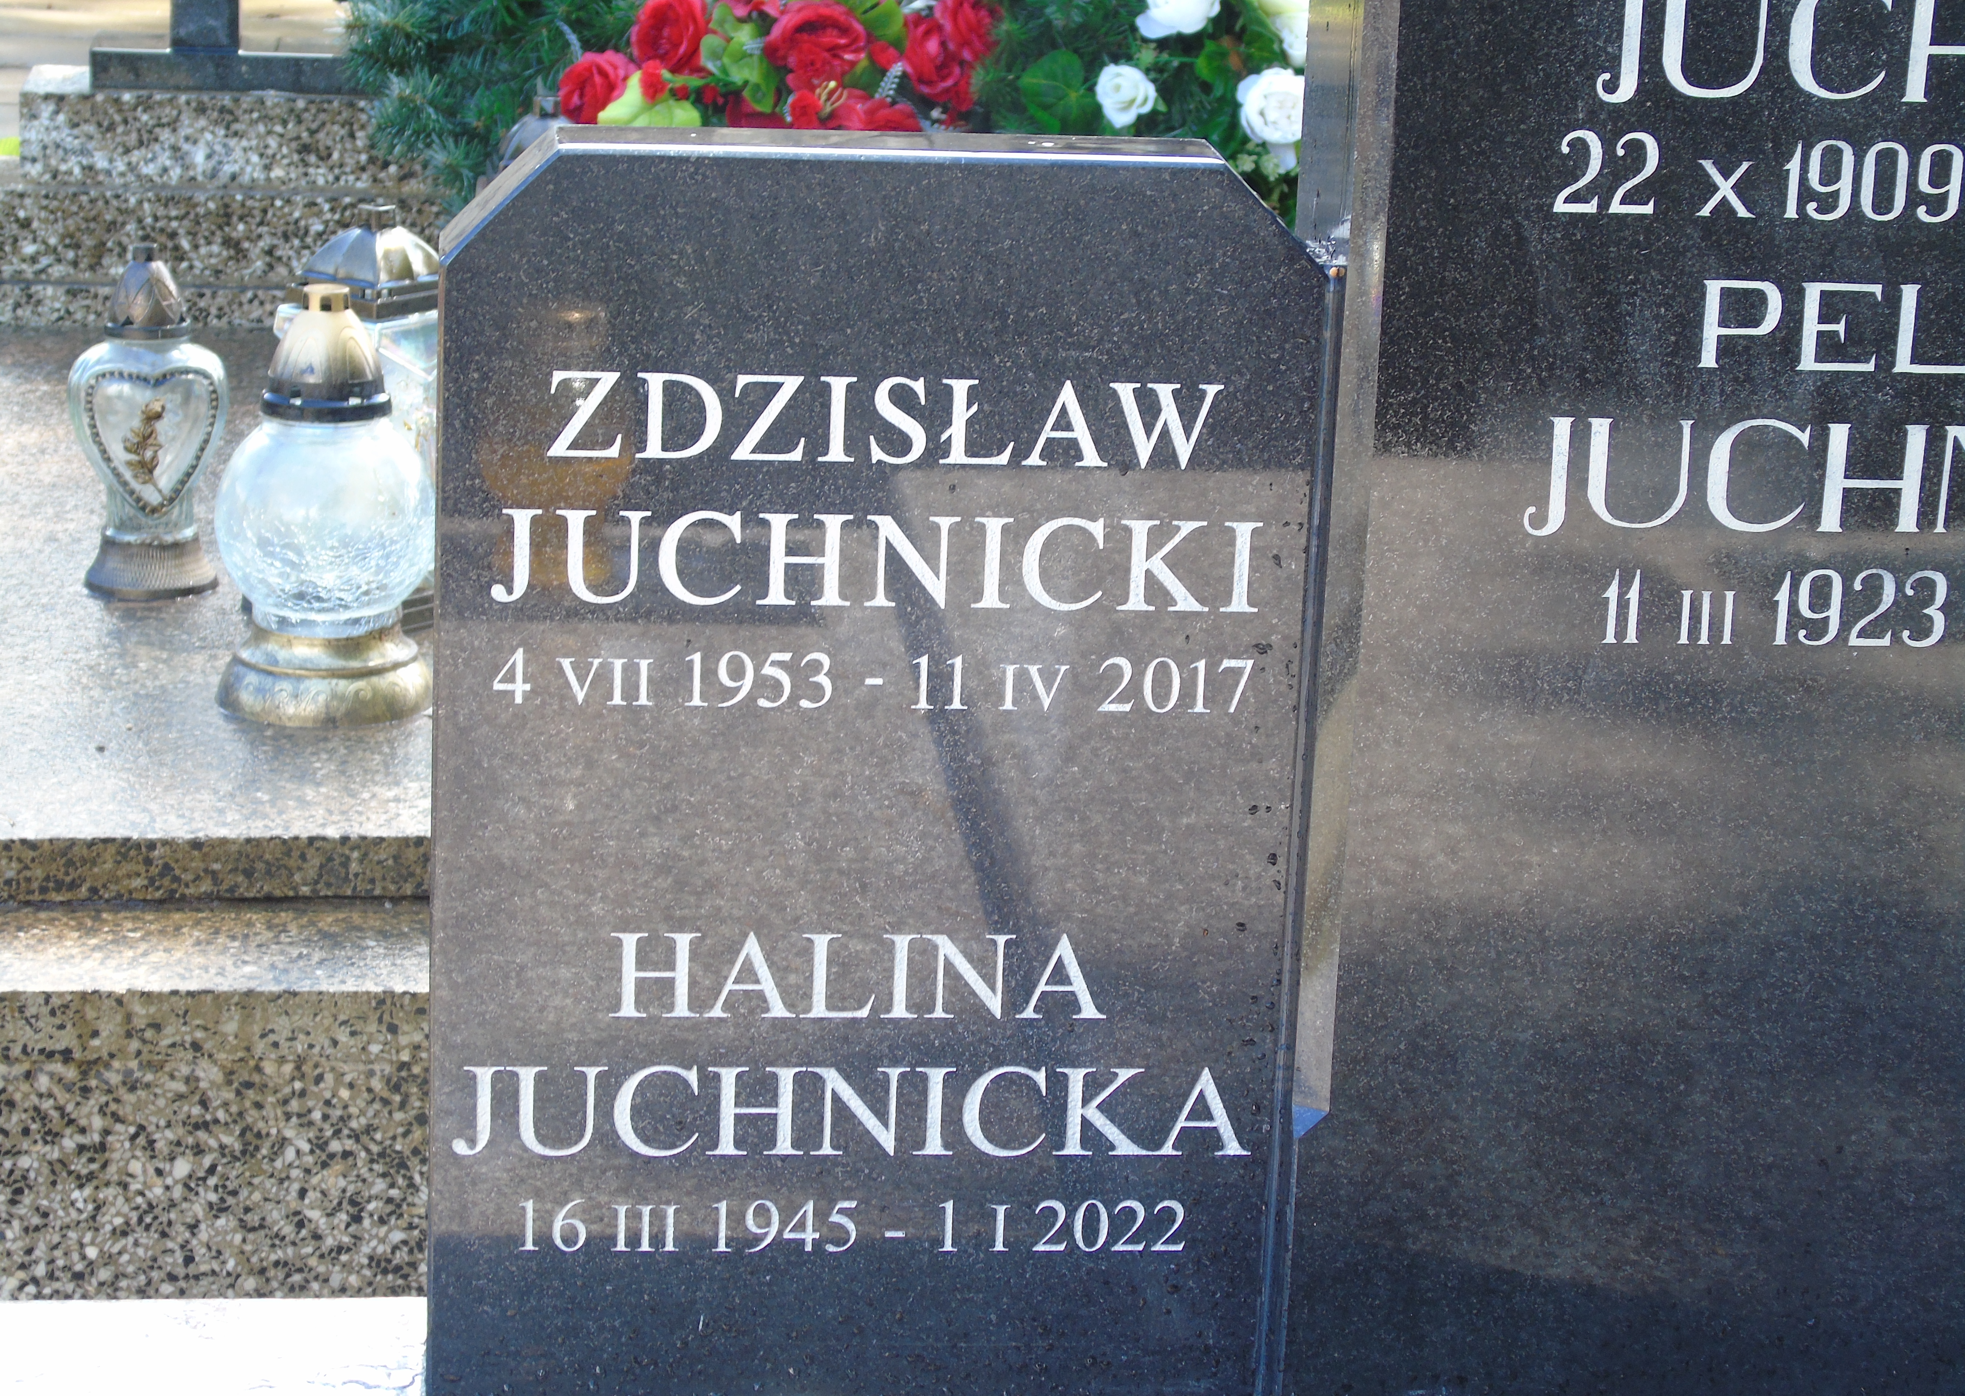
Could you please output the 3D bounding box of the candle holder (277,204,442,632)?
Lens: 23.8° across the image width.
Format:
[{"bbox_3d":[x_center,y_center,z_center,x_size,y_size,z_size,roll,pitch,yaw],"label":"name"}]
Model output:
[{"bbox_3d":[-0.423,-0.203,3.258,0.132,0.289,0.132,12,17,36],"label":"candle holder"}]

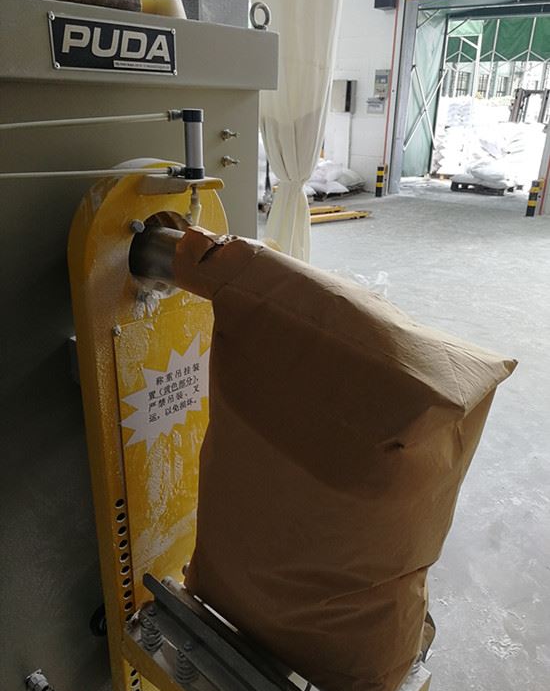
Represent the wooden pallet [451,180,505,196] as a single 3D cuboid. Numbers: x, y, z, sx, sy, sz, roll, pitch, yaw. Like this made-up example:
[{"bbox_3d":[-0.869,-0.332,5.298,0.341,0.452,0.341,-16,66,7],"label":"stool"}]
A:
[{"bbox_3d":[4.165,-3.086,11.084,1.000,0.152,1.200,18,29,34],"label":"wooden pallet"}]

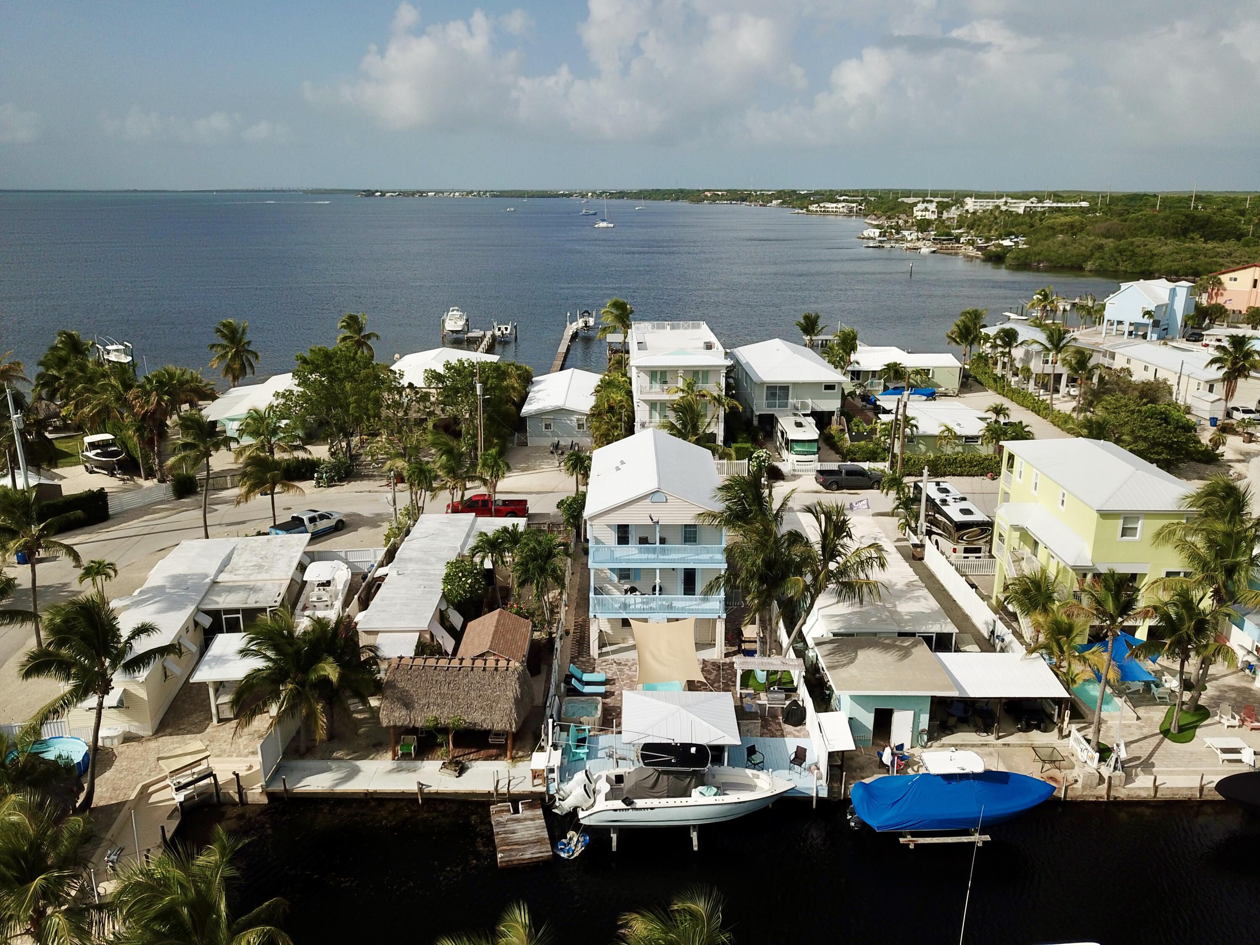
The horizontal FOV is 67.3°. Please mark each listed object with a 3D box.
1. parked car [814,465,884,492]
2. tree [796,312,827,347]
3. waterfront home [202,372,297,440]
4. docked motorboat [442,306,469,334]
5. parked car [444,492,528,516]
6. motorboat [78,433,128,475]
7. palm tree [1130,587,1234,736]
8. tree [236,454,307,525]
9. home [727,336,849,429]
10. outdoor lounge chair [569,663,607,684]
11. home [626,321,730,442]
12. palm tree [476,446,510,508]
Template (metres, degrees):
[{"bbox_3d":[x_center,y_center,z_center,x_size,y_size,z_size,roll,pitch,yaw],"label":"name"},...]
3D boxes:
[{"bbox_3d":[18.770,0.305,80.316,5.900,1.930,2.050,-1,17,-5],"label":"parked car"},{"bbox_3d":[22.700,-15.237,119.140,4.300,9.600,4.300,0,17,0],"label":"tree"},{"bbox_3d":[-39.500,-7.580,105.808,10.000,3.900,19.000,-3,17,-9],"label":"waterfront home"},{"bbox_3d":[-30.630,-27.087,166.855,3.200,3.532,9.300,-1,17,-3],"label":"docked motorboat"},{"bbox_3d":[-10.850,2.587,72.700,6.000,1.930,2.050,0,17,0],"label":"parked car"},{"bbox_3d":[-46.800,-1.533,84.203,2.600,3.400,8.000,-15,22,-41],"label":"motorboat"},{"bbox_3d":[25.503,8.818,44.180,4.674,7.702,4.674,0,17,0],"label":"palm tree"},{"bbox_3d":[-26.200,1.508,69.351,5.200,6.100,5.200,0,17,0],"label":"tree"},{"bbox_3d":[17.400,-9.648,104.872,9.400,8.400,19.800,0,17,0],"label":"home"},{"bbox_3d":[-2.180,10.406,48.444,1.950,0.900,0.720,0,17,0],"label":"outdoor lounge chair"},{"bbox_3d":[4.800,-9.911,101.213,9.600,9.500,23.000,0,17,1],"label":"home"},{"bbox_3d":[-10.100,1.508,70.426,2.600,6.900,2.600,0,17,0],"label":"palm tree"}]

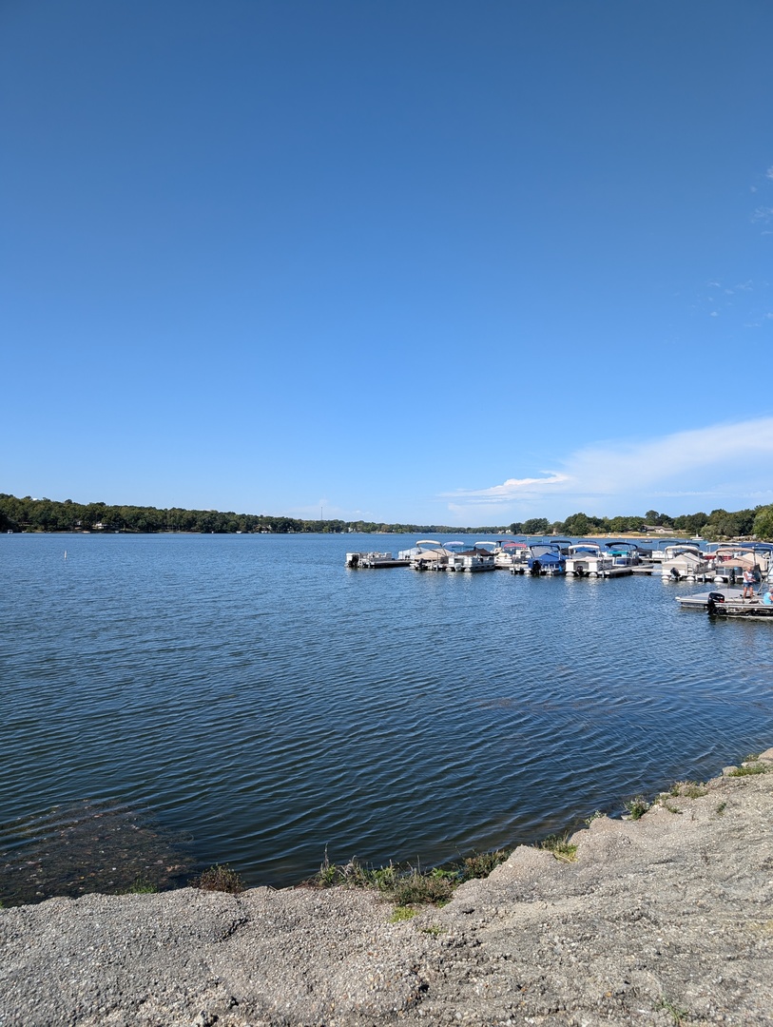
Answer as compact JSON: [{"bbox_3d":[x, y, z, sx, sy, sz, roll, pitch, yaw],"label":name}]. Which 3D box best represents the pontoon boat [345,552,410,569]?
[{"bbox_3d":[-0.870,4.772,74.700,3.800,1.600,7.000,0,-2,30],"label":"pontoon boat"}]

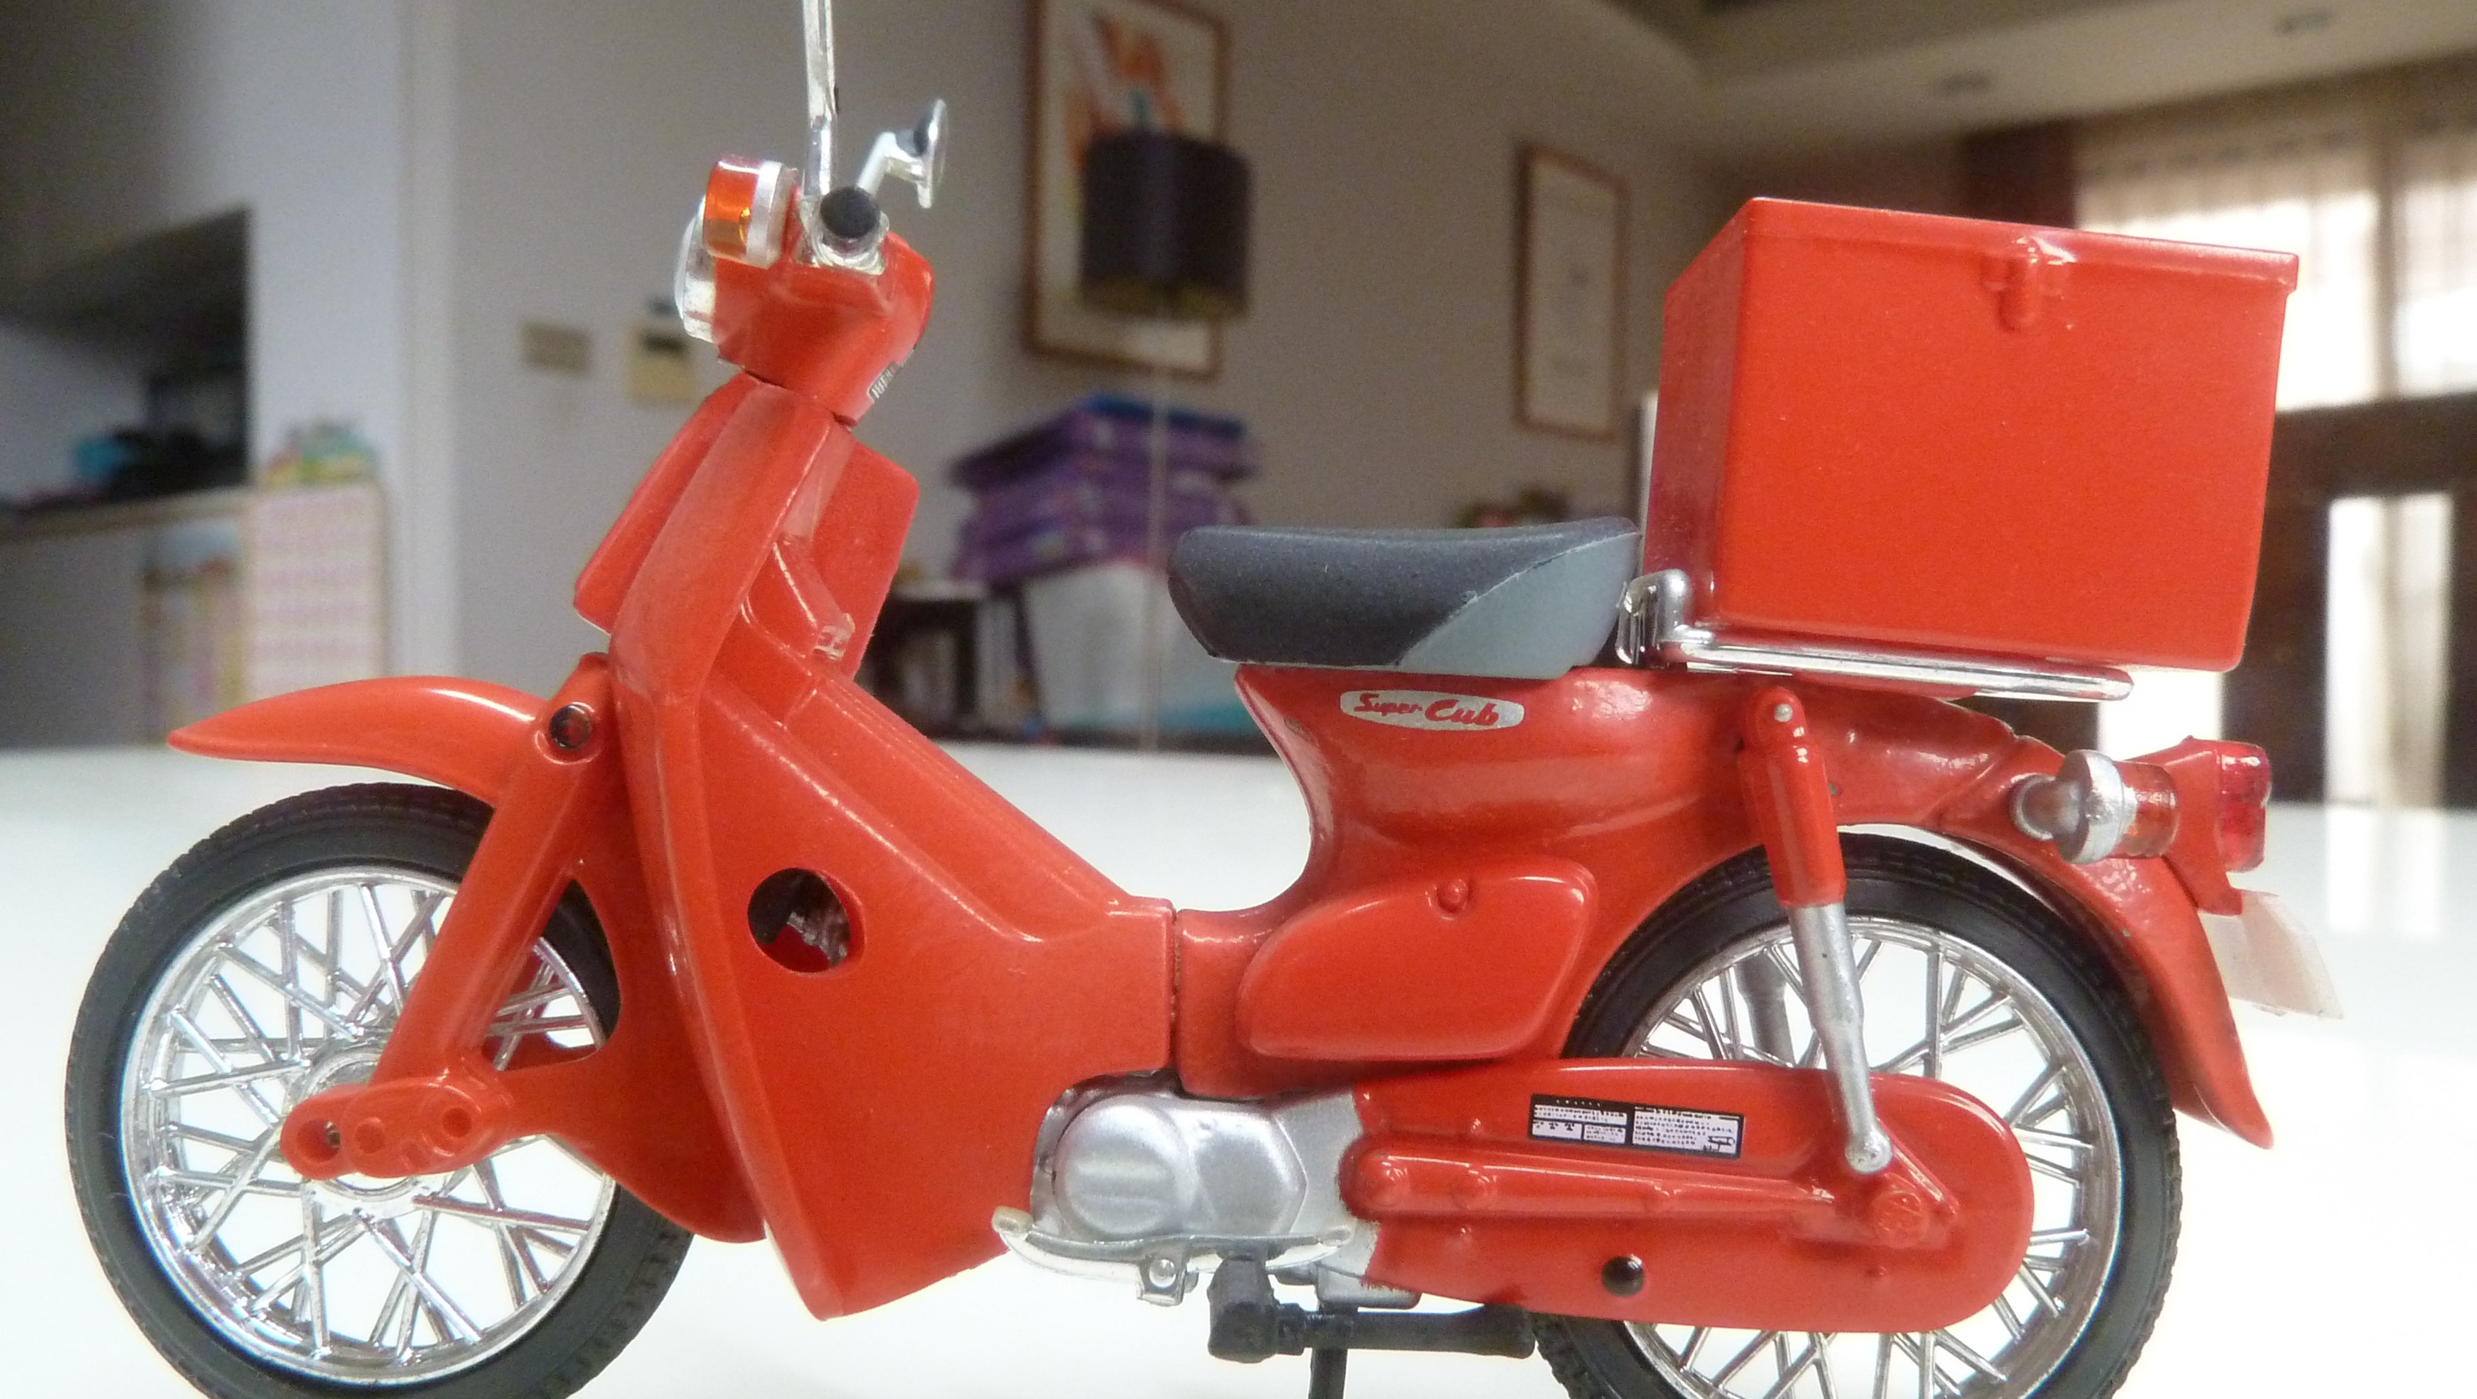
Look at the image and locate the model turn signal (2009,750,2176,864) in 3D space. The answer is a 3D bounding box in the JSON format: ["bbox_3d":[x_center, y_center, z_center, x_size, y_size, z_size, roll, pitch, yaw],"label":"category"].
[{"bbox_3d":[0.050,0.006,0.104,0.005,0.006,0.010,2,2,2],"label":"model turn signal"}]

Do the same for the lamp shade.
[{"bbox_3d":[-0.117,-0.755,2.850,0.265,0.247,0.265,1,2,0],"label":"lamp shade"}]

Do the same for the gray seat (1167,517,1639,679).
[{"bbox_3d":[0.010,-0.007,0.117,0.030,0.011,0.020,3,2,2],"label":"gray seat"}]

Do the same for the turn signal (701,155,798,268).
[{"bbox_3d":[-0.028,-0.028,0.102,0.005,0.006,0.006,2,2,2],"label":"turn signal"}]

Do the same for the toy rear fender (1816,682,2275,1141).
[{"bbox_3d":[0.051,0.014,0.116,0.033,0.029,0.015,2,2,2],"label":"toy rear fender"}]

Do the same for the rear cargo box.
[{"bbox_3d":[0.044,-0.015,0.115,0.031,0.025,0.025,6,2,2],"label":"rear cargo box"}]

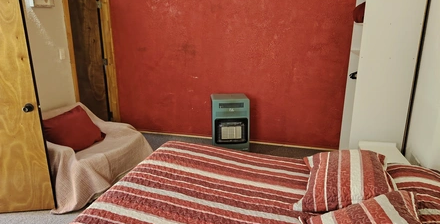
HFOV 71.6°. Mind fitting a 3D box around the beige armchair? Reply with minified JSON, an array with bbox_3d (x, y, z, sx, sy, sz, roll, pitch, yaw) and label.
[{"bbox_3d":[-1.369,0.326,3.148,0.820,0.680,1.320,4,16,14],"label":"beige armchair"}]

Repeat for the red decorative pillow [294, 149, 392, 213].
[{"bbox_3d":[0.700,0.384,1.699,0.475,0.175,0.630,-4,13,23],"label":"red decorative pillow"}]

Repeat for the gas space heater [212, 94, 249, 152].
[{"bbox_3d":[0.120,0.161,3.679,0.420,0.703,0.340,-1,15,-3],"label":"gas space heater"}]

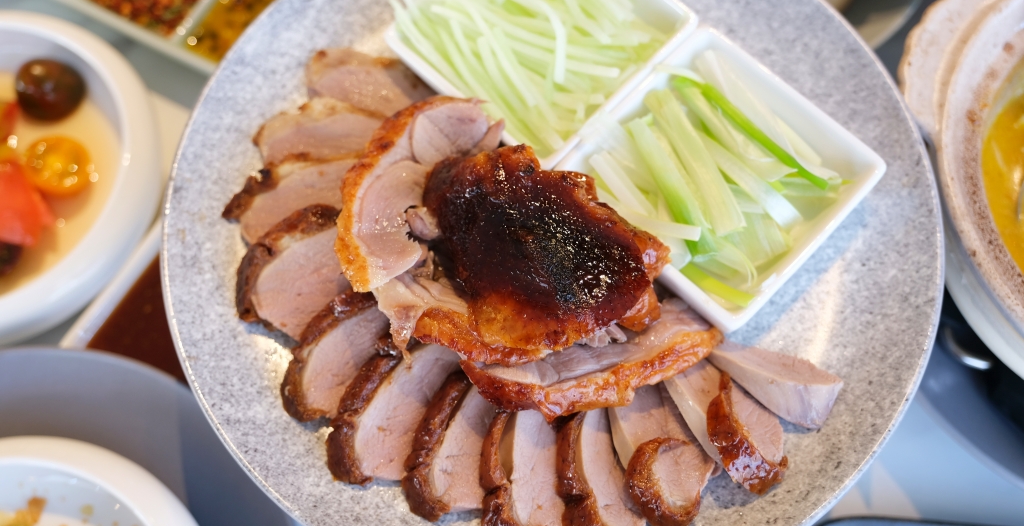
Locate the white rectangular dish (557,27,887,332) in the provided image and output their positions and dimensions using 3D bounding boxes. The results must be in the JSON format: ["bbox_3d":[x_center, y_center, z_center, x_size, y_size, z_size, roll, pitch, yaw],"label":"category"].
[{"bbox_3d":[0.082,-0.032,0.412,0.093,0.030,0.093,42,74,17],"label":"white rectangular dish"}]

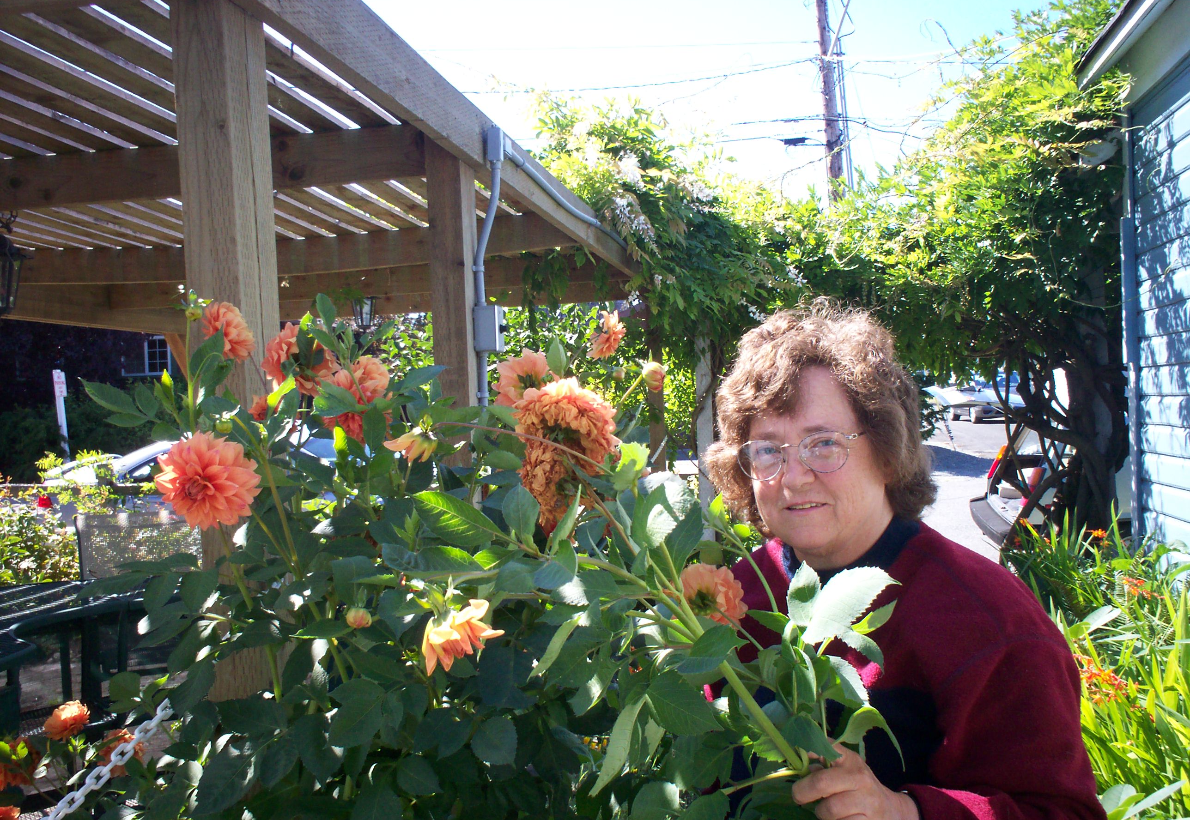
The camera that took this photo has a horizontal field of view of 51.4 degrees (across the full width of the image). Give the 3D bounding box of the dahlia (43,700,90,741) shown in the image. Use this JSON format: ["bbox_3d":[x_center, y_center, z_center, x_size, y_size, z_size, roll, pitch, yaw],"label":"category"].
[{"bbox_3d":[-0.833,0.489,1.950,0.070,0.055,0.068,-37,41,-23],"label":"dahlia"}]

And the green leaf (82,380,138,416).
[{"bbox_3d":[-0.537,-0.014,1.370,0.080,0.032,0.013,28,-35,13],"label":"green leaf"}]

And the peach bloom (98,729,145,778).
[{"bbox_3d":[-0.728,0.526,1.900,0.074,0.074,0.055,-2,-24,-1],"label":"peach bloom"}]

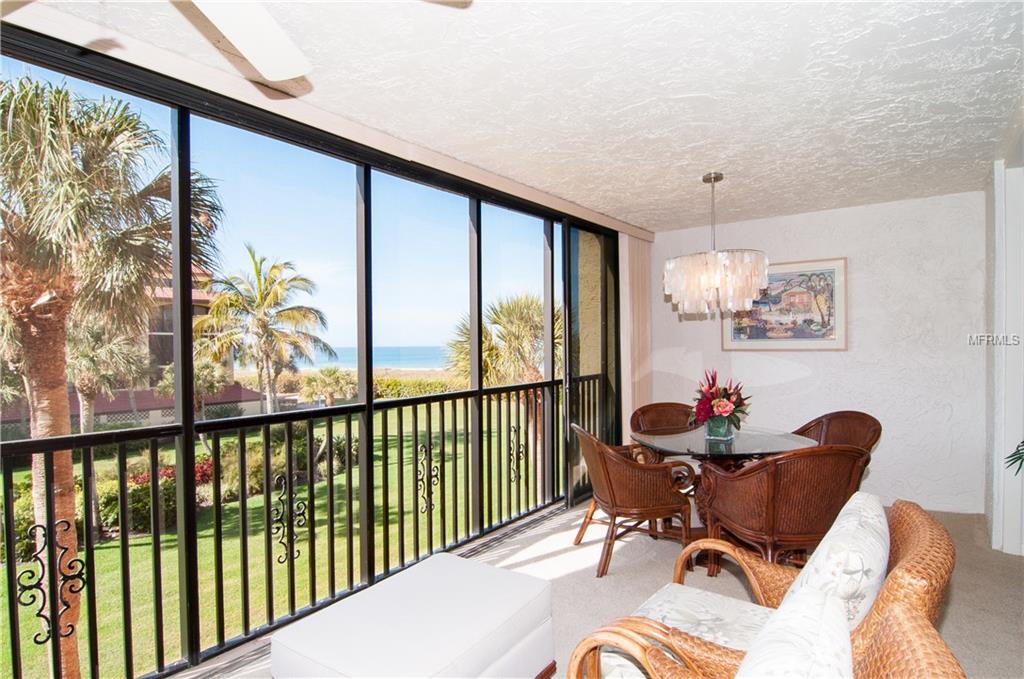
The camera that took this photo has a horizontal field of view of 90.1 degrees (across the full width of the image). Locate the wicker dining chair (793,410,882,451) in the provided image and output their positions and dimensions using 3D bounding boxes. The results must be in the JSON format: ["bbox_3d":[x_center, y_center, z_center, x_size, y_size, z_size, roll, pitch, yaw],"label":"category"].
[{"bbox_3d":[2.053,0.925,3.482,0.677,0.858,0.596,-1,0,-8],"label":"wicker dining chair"}]

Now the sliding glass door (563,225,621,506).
[{"bbox_3d":[0.707,0.196,4.530,0.091,2.333,1.040,0,0,39],"label":"sliding glass door"}]

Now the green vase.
[{"bbox_3d":[1.313,0.545,3.219,0.151,0.146,0.151,-1,0,0],"label":"green vase"}]

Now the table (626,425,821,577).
[{"bbox_3d":[1.312,0.990,3.236,1.081,0.744,1.081,0,0,39],"label":"table"}]

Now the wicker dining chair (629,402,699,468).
[{"bbox_3d":[1.278,0.931,3.726,0.596,0.858,0.677,-1,0,-7],"label":"wicker dining chair"}]

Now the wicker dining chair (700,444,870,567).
[{"bbox_3d":[1.470,0.933,2.717,0.596,0.858,0.677,-1,0,-16],"label":"wicker dining chair"}]

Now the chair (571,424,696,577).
[{"bbox_3d":[0.706,0.938,3.192,0.677,0.858,0.596,-1,0,-8],"label":"chair"}]

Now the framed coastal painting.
[{"bbox_3d":[2.464,-0.295,4.691,1.030,0.803,0.035,0,0,39],"label":"framed coastal painting"}]

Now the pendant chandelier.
[{"bbox_3d":[1.378,-0.639,3.486,0.646,0.929,0.646,0,0,39],"label":"pendant chandelier"}]

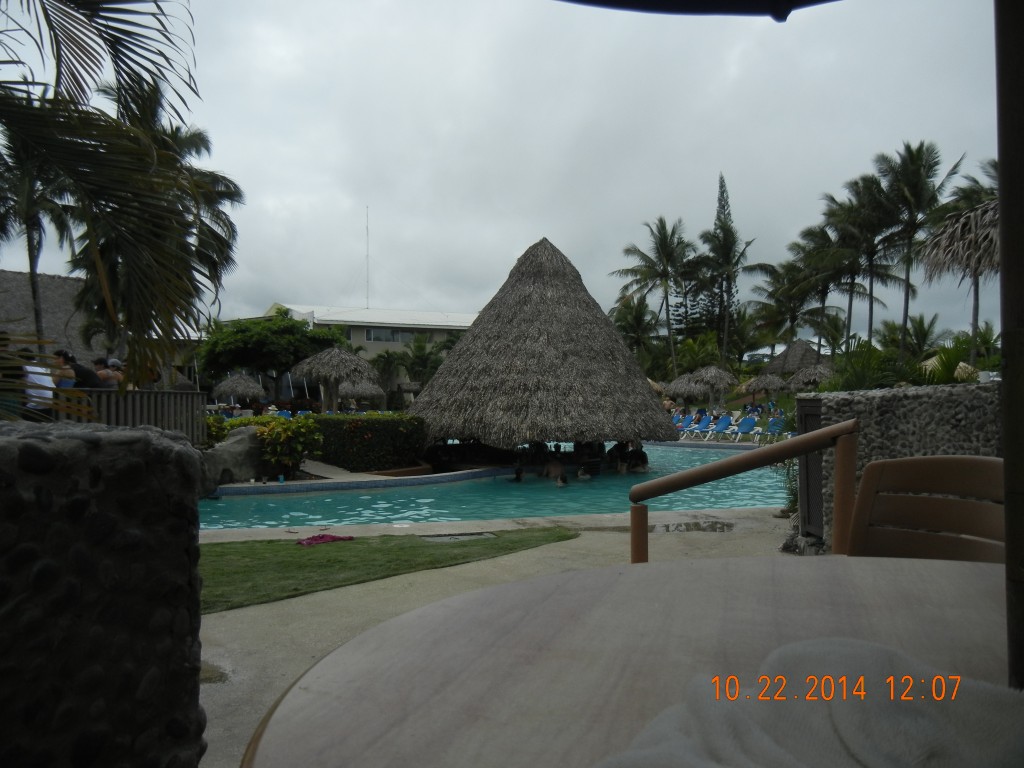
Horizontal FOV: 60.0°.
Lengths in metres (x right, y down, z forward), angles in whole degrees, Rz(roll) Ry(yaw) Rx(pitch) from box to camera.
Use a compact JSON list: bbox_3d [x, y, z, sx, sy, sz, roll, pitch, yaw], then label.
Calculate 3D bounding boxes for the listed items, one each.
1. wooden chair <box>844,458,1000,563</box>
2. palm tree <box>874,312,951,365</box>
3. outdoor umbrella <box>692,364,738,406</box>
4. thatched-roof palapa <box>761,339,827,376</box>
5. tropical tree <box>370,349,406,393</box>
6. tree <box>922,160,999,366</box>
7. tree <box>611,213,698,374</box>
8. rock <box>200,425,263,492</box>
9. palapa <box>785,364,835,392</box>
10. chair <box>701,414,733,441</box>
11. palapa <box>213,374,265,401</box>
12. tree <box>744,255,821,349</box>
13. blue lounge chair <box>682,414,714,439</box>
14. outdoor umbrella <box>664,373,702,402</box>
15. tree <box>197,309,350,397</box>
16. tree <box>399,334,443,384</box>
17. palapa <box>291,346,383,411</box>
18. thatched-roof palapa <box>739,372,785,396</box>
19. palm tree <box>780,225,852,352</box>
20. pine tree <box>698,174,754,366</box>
[{"bbox_3d":[0.720,0.560,1.520,0.580,0.870,0.560,0,0,-43],"label":"wooden chair"},{"bbox_3d":[24.429,-1.403,54.000,4.746,5.895,4.700,0,0,0],"label":"palm tree"},{"bbox_3d":[10.496,0.570,46.000,2.600,3.000,2.600,0,-1,0],"label":"outdoor umbrella"},{"bbox_3d":[25.645,-1.487,80.000,6.400,5.200,6.400,0,-1,0],"label":"thatched-roof palapa"},{"bbox_3d":[-7.793,0.095,56.000,2.800,4.700,2.800,0,-1,0],"label":"tropical tree"},{"bbox_3d":[24.075,-5.416,46.000,5.200,12.200,5.200,0,-1,0],"label":"tree"},{"bbox_3d":[9.634,-4.785,60.000,5.679,13.077,5.600,0,0,0],"label":"tree"},{"bbox_3d":[-5.669,1.491,18.000,1.450,1.400,1.150,0,0,-11],"label":"rock"},{"bbox_3d":[18.866,0.177,56.000,2.966,2.814,3.000,0,0,0],"label":"palapa"},{"bbox_3d":[7.834,1.705,34.000,0.700,0.980,1.750,-1,-1,39],"label":"chair"},{"bbox_3d":[-14.176,0.881,46.000,2.800,2.900,2.800,0,-1,0],"label":"palapa"},{"bbox_3d":[17.612,-3.366,58.000,4.836,9.933,5.000,0,0,0],"label":"tree"},{"bbox_3d":[7.212,1.696,34.600,0.700,0.980,1.750,-1,-1,39],"label":"blue lounge chair"},{"bbox_3d":[9.446,0.808,47.500,2.600,2.800,2.600,0,-1,0],"label":"outdoor umbrella"},{"bbox_3d":[-13.915,-0.967,52.000,9.000,6.700,8.000,0,-1,0],"label":"tree"},{"bbox_3d":[-5.684,-0.417,57.000,3.600,5.700,3.600,0,-1,0],"label":"tree"},{"bbox_3d":[-5.735,0.426,29.000,3.006,3.303,3.000,0,0,0],"label":"palapa"},{"bbox_3d":[15.424,0.761,54.000,2.600,2.700,2.600,0,-1,0],"label":"thatched-roof palapa"},{"bbox_3d":[20.586,-4.699,60.000,5.000,12.200,5.000,0,-1,0],"label":"palm tree"},{"bbox_3d":[16.435,-7.297,68.000,4.291,17.510,4.300,0,0,0],"label":"pine tree"}]

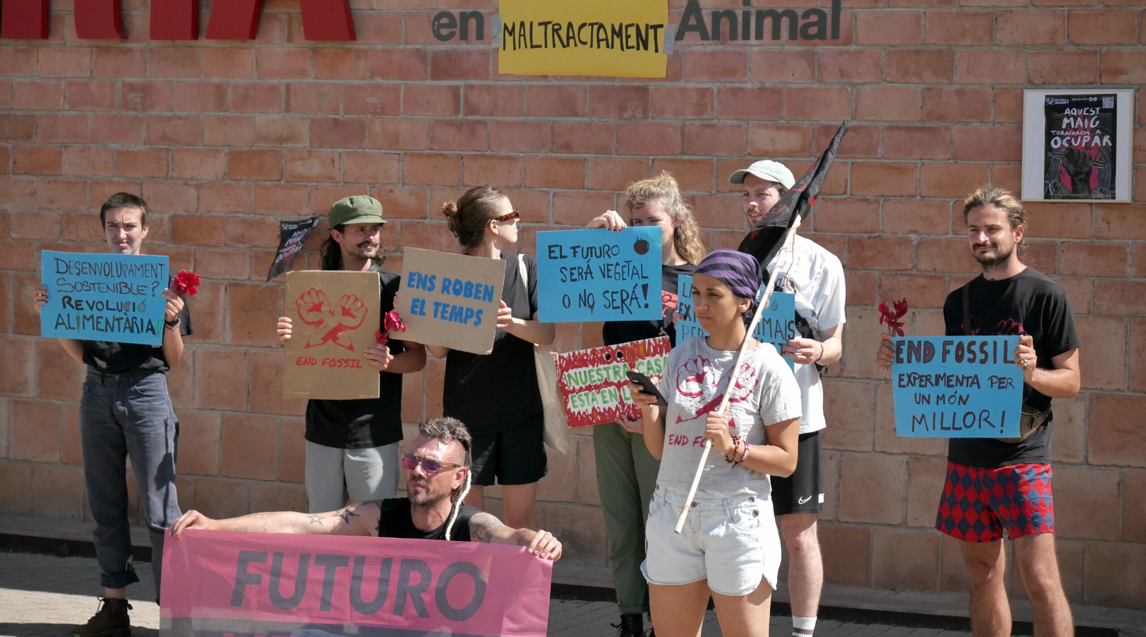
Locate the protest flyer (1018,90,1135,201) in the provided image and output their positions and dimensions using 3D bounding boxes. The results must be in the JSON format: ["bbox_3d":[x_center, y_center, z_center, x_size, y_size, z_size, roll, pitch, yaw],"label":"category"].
[{"bbox_3d":[1.979,-0.677,11.676,0.442,0.441,0.025,3,2,26],"label":"protest flyer"}]

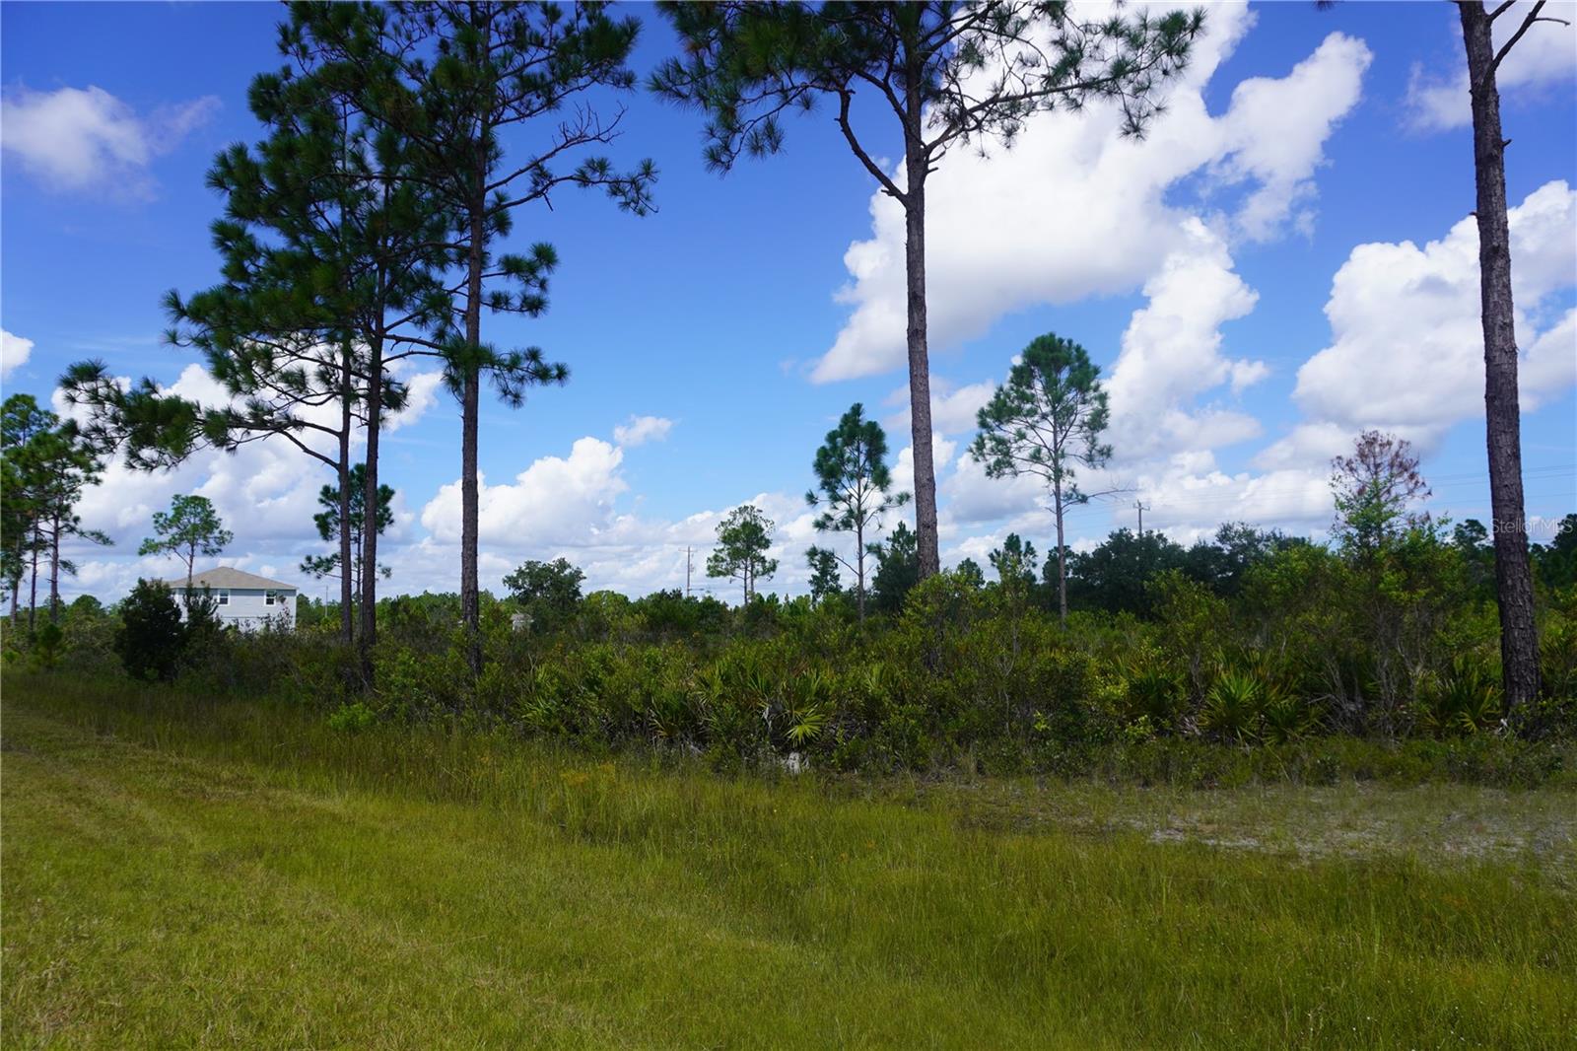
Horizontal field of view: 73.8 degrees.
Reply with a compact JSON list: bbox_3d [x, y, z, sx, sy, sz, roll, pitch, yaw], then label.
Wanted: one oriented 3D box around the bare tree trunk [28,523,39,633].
[{"bbox_3d":[-33.176,2.640,46.241,0.270,5.520,0.270,3,-6,-36],"label":"bare tree trunk"}]

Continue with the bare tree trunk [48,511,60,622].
[{"bbox_3d":[-32.243,2.315,46.225,0.300,5.740,0.300,2,-5,-35],"label":"bare tree trunk"}]

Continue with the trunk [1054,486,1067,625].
[{"bbox_3d":[10.952,1.466,42.276,0.260,6.150,0.260,-3,-5,14],"label":"trunk"}]

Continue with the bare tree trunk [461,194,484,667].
[{"bbox_3d":[-7.015,-2.044,23.492,0.340,11.350,0.340,1,-5,-17],"label":"bare tree trunk"}]

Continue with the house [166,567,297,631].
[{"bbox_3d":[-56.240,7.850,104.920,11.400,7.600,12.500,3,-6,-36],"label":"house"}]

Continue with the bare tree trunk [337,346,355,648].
[{"bbox_3d":[-12.149,-0.510,28.846,0.280,9.000,0.280,-2,-4,0],"label":"bare tree trunk"}]

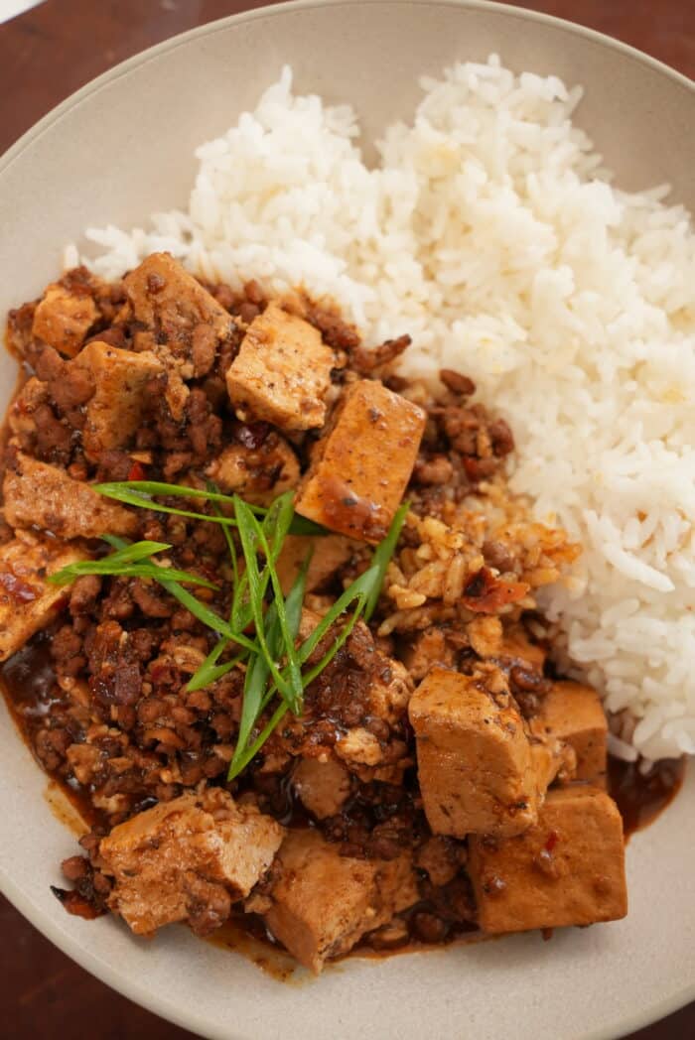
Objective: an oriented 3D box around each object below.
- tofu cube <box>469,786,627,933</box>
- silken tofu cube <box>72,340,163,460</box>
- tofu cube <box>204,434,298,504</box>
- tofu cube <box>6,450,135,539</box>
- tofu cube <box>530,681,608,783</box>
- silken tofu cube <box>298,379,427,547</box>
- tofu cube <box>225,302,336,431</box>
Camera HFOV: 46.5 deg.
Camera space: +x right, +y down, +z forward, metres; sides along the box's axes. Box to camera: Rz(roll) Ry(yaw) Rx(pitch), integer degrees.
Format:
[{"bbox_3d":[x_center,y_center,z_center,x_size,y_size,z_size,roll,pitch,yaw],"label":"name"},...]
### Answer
[{"bbox_3d":[0.043,0.075,0.183,0.030,0.022,0.025,-2,80,-4],"label":"tofu cube"},{"bbox_3d":[-0.052,-0.026,0.195,0.018,0.018,0.024,7,80,-1],"label":"silken tofu cube"},{"bbox_3d":[-0.023,-0.010,0.199,0.020,0.018,0.018,-5,73,-7],"label":"tofu cube"},{"bbox_3d":[-0.064,-0.004,0.193,0.025,0.017,0.015,10,85,-5],"label":"tofu cube"},{"bbox_3d":[0.052,0.052,0.192,0.017,0.018,0.018,-5,114,15],"label":"tofu cube"},{"bbox_3d":[0.003,-0.012,0.191,0.018,0.020,0.033,23,76,-2],"label":"silken tofu cube"},{"bbox_3d":[-0.014,-0.035,0.195,0.021,0.018,0.019,23,76,7],"label":"tofu cube"}]

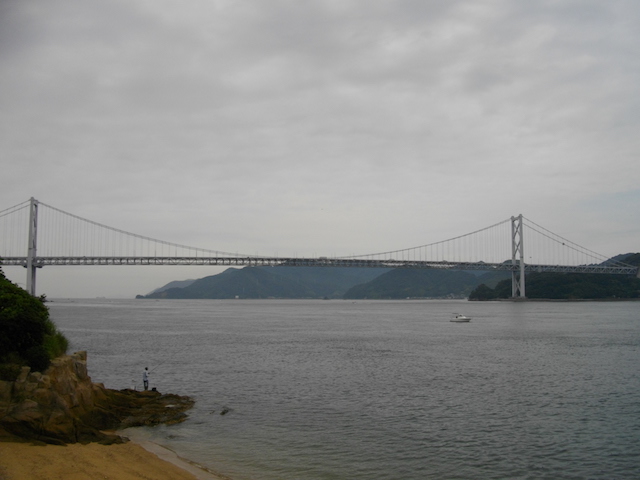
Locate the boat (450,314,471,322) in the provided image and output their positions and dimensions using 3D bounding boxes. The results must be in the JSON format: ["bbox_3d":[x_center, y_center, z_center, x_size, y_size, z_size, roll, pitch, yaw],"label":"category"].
[{"bbox_3d":[44.776,24.851,188.000,6.700,2.350,2.400,-1,-6,7],"label":"boat"}]

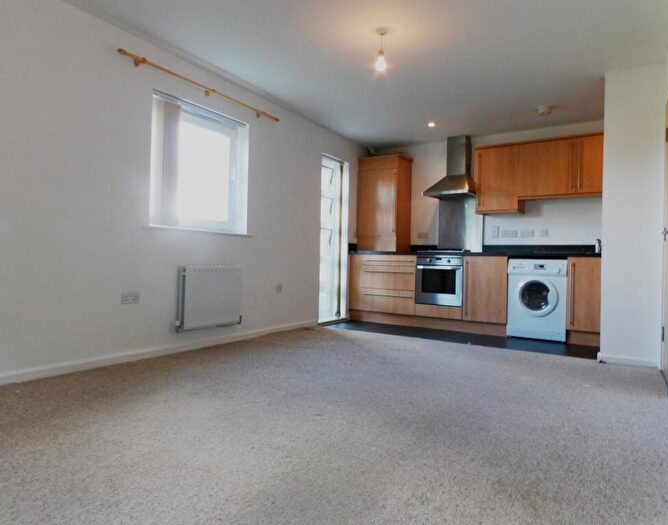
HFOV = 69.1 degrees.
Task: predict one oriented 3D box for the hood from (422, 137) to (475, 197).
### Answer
[{"bbox_3d":[1.455,-1.190,5.942,0.595,0.780,0.480,1,0,34],"label":"hood"}]

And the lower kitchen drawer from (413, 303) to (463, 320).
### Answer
[{"bbox_3d":[1.355,0.581,5.869,0.595,0.135,0.500,1,0,34],"label":"lower kitchen drawer"}]

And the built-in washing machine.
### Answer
[{"bbox_3d":[2.262,0.398,5.290,0.590,0.840,0.570,1,0,34],"label":"built-in washing machine"}]

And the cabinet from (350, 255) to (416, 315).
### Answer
[{"bbox_3d":[0.745,0.275,6.328,0.950,0.720,0.560,1,0,34],"label":"cabinet"}]

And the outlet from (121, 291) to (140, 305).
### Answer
[{"bbox_3d":[-1.505,0.264,3.601,0.012,0.085,0.148,1,0,31],"label":"outlet"}]

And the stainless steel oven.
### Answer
[{"bbox_3d":[1.372,0.211,5.874,0.595,0.595,0.560,1,0,34],"label":"stainless steel oven"}]

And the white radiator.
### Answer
[{"bbox_3d":[-1.064,0.295,4.221,0.080,0.547,0.665,1,0,31],"label":"white radiator"}]

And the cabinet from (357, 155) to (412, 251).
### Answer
[{"bbox_3d":[0.674,-0.747,6.516,0.595,1.220,0.410,1,0,34],"label":"cabinet"}]

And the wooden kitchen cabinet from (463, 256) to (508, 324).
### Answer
[{"bbox_3d":[1.824,0.298,5.586,0.490,0.720,0.560,1,0,34],"label":"wooden kitchen cabinet"}]

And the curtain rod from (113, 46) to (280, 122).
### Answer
[{"bbox_3d":[-1.059,-1.467,4.200,0.095,0.070,1.845,1,0,31],"label":"curtain rod"}]

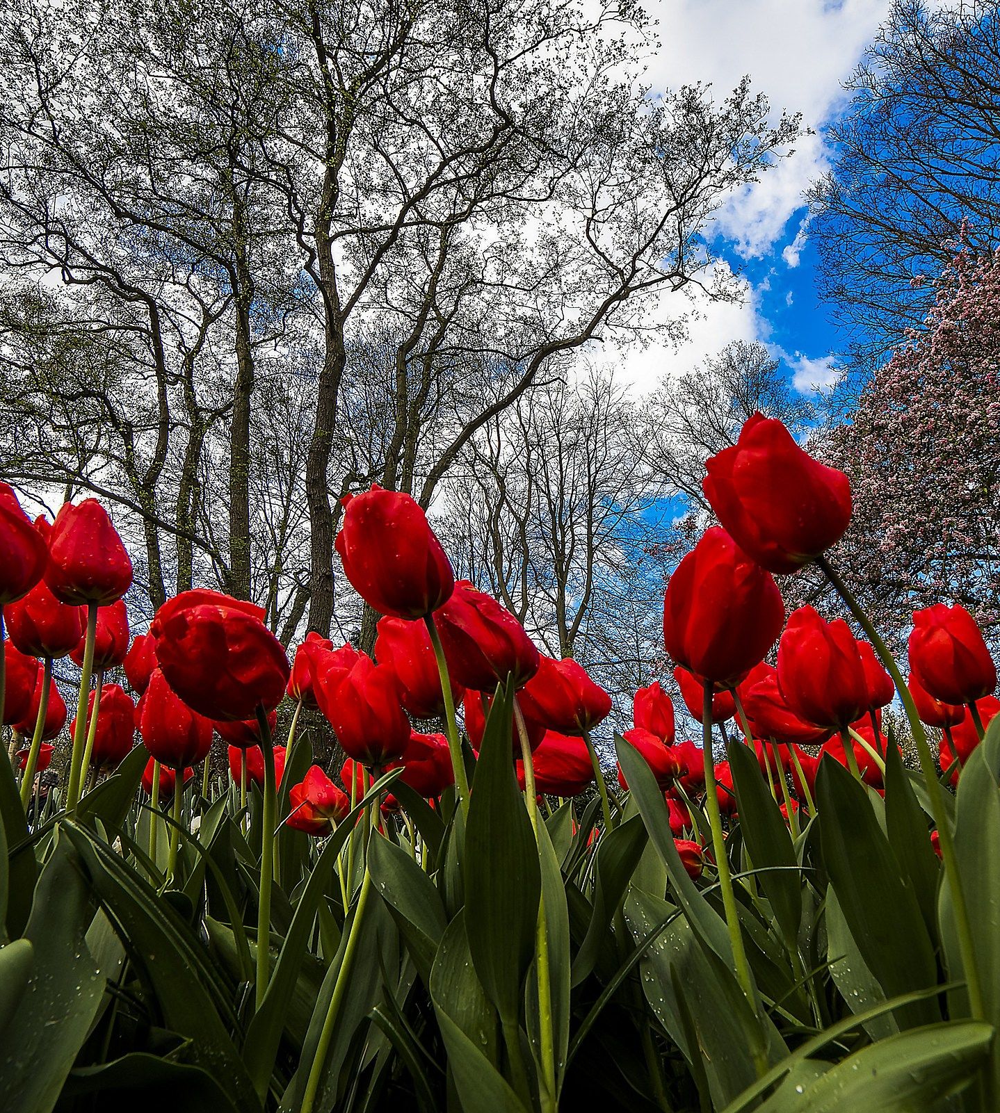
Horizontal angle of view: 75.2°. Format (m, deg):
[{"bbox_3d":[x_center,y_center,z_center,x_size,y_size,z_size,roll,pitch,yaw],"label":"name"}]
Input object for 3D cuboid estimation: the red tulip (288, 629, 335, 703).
[{"bbox_3d":[-0.196,0.118,0.695,0.057,0.076,0.057,10,-22,0],"label":"red tulip"}]

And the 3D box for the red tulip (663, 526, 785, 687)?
[{"bbox_3d":[0.107,0.024,0.312,0.056,0.078,0.056,3,-18,0],"label":"red tulip"}]

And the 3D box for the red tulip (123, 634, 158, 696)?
[{"bbox_3d":[-0.371,0.115,0.694,0.053,0.068,0.053,-13,-18,0],"label":"red tulip"}]

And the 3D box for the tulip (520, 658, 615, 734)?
[{"bbox_3d":[0.051,0.113,0.531,0.079,0.055,0.055,41,0,17],"label":"tulip"}]

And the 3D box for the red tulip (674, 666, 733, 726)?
[{"bbox_3d":[0.218,0.140,0.694,0.059,0.075,0.059,-14,-23,0],"label":"red tulip"}]

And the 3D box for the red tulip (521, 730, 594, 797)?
[{"bbox_3d":[0.056,0.195,0.617,0.065,0.060,0.060,25,-14,9],"label":"red tulip"}]

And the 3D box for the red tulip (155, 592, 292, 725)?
[{"bbox_3d":[-0.151,0.054,0.351,0.065,0.068,0.065,-33,-7,-24],"label":"red tulip"}]

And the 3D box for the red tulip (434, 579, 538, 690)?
[{"bbox_3d":[-0.010,0.045,0.378,0.061,0.068,0.061,-23,-19,0],"label":"red tulip"}]

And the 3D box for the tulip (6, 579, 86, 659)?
[{"bbox_3d":[-0.384,0.053,0.550,0.056,0.066,0.056,-4,-14,-35],"label":"tulip"}]

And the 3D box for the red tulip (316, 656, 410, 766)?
[{"bbox_3d":[-0.090,0.100,0.429,0.060,0.072,0.060,-15,-16,0],"label":"red tulip"}]

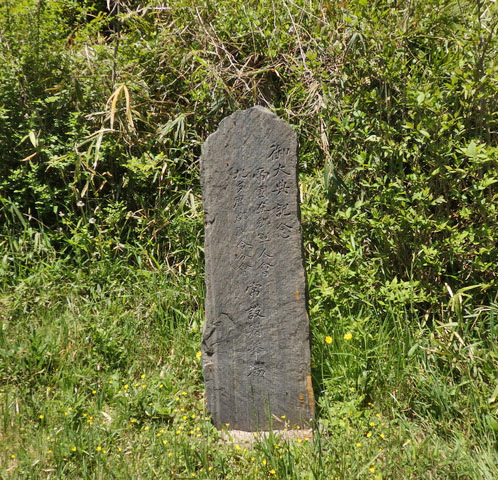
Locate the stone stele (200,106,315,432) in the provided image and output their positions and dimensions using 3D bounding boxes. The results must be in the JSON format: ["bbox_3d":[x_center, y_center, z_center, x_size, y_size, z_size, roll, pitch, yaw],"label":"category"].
[{"bbox_3d":[0.041,0.138,2.400,0.455,1.380,0.120,-1,6,2],"label":"stone stele"}]

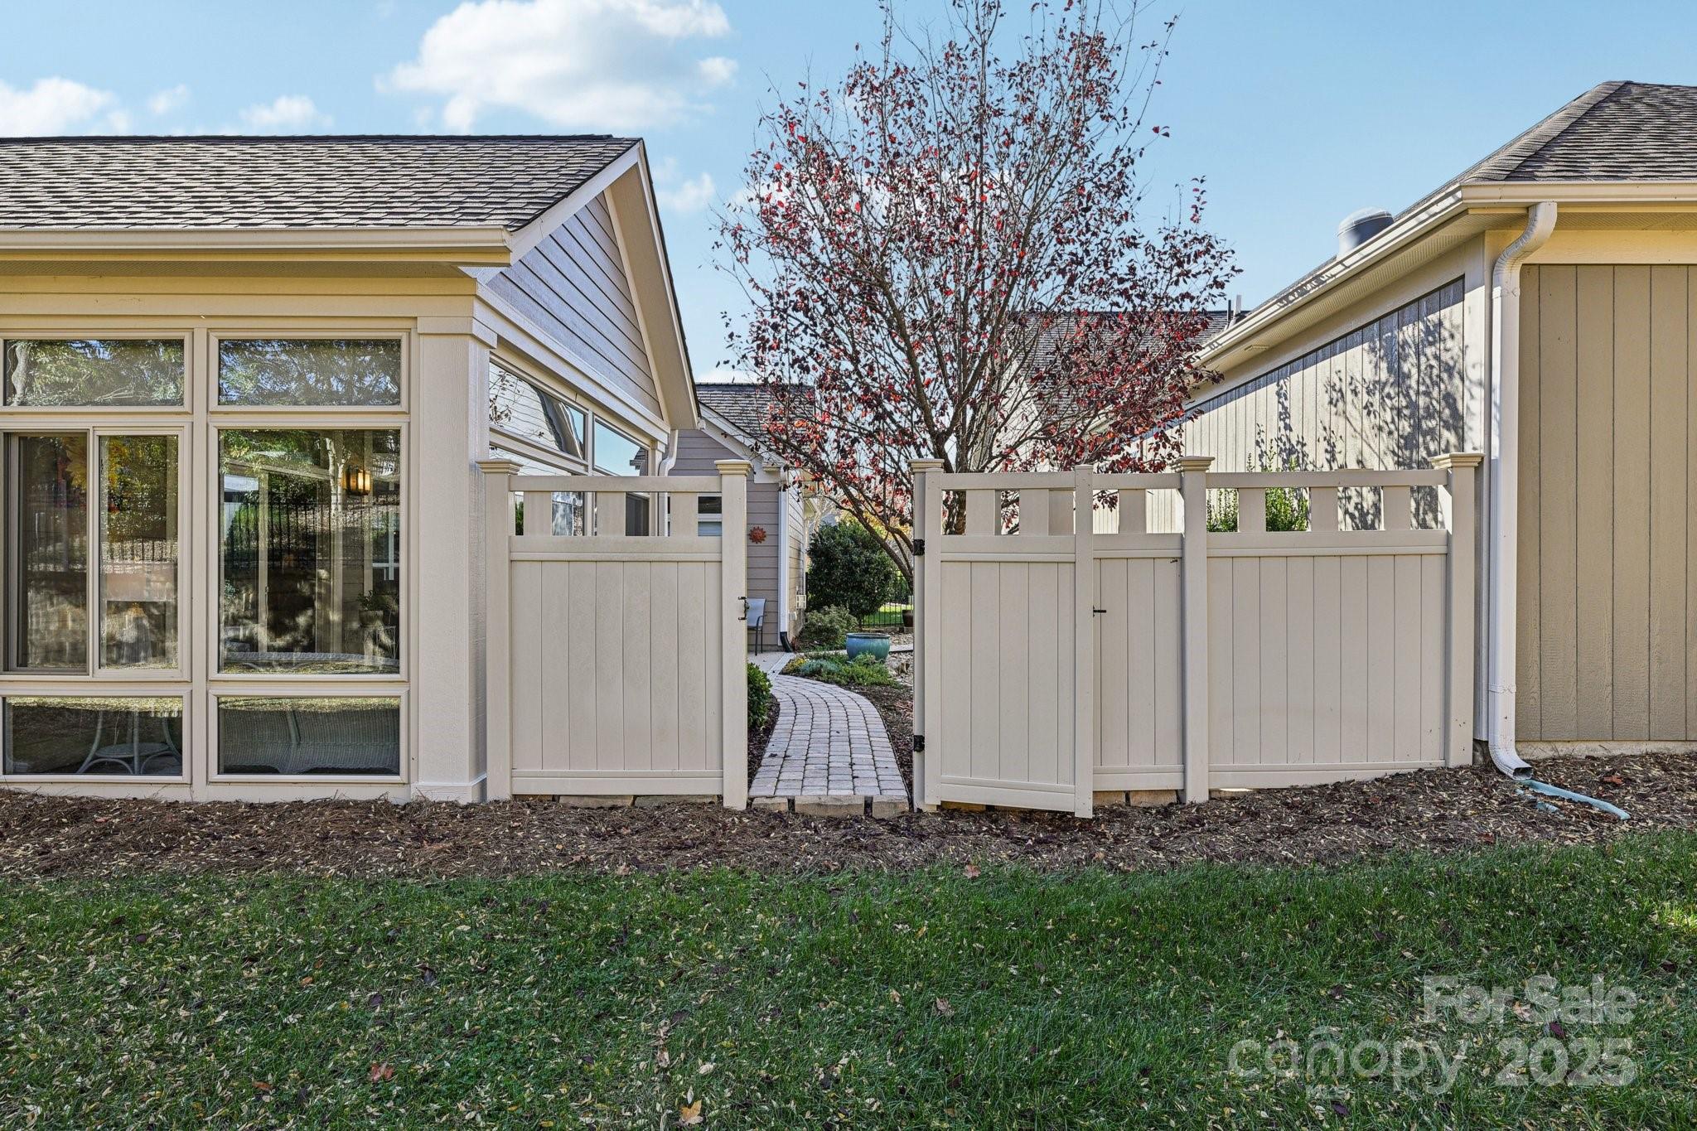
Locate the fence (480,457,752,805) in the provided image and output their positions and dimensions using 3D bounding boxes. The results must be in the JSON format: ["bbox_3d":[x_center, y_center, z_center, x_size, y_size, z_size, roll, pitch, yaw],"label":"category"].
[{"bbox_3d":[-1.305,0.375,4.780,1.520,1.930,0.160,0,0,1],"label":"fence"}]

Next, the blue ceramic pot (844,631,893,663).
[{"bbox_3d":[0.279,1.165,11.900,0.610,0.400,0.610,0,0,0],"label":"blue ceramic pot"}]

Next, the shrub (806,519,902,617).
[{"bbox_3d":[0.109,0.170,17.500,1.950,2.250,1.900,0,0,1],"label":"shrub"}]

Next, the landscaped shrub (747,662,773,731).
[{"bbox_3d":[-0.950,1.040,7.200,0.680,0.600,0.680,0,0,1],"label":"landscaped shrub"}]

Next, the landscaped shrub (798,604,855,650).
[{"bbox_3d":[-0.374,1.010,14.500,1.000,0.760,0.950,0,0,1],"label":"landscaped shrub"}]

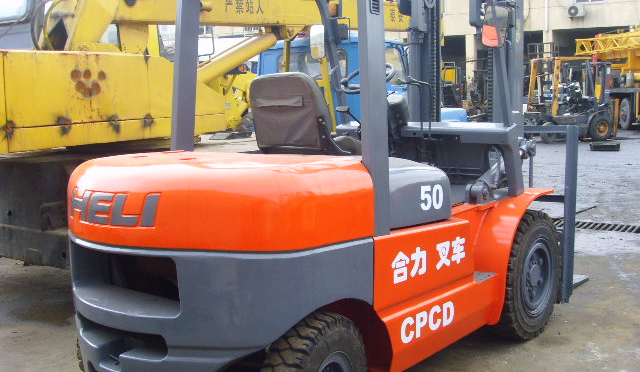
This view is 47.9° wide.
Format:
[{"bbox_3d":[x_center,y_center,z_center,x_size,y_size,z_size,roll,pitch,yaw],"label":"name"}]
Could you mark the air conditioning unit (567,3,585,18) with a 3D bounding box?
[{"bbox_3d":[11.437,-7.799,32.102,0.760,0.560,0.280,8,12,42],"label":"air conditioning unit"}]

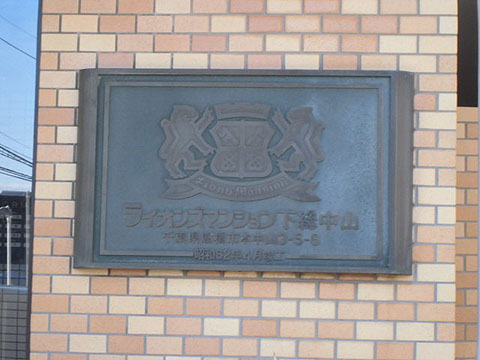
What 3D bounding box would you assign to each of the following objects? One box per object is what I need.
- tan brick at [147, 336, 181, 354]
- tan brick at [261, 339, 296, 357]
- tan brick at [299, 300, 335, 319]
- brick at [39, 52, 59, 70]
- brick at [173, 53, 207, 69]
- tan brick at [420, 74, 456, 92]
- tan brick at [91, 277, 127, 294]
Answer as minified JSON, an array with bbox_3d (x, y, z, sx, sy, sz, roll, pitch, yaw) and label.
[{"bbox_3d":[-0.200,0.435,4.077,0.096,0.046,0.030,1,-6,5],"label":"tan brick"},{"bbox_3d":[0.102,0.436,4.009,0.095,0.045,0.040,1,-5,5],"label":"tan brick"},{"bbox_3d":[0.201,0.337,3.997,0.095,0.046,0.030,1,-6,5],"label":"tan brick"},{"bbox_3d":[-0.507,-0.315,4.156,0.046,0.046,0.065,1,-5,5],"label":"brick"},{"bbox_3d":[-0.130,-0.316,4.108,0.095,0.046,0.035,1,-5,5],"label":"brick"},{"bbox_3d":[0.519,-0.254,4.054,0.095,0.045,0.040,1,-6,5],"label":"tan brick"},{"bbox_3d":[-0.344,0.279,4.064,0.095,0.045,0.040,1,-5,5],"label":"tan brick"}]

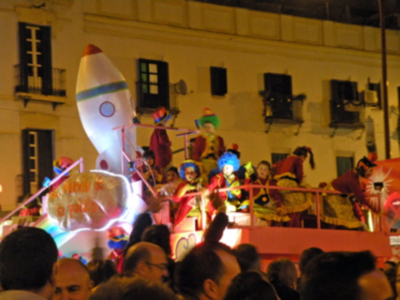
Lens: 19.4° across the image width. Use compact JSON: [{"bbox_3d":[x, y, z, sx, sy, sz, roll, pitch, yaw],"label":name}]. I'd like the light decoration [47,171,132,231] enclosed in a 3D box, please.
[{"bbox_3d":[-1.638,0.749,17.300,1.270,0.850,0.300,-5,-6,27],"label":"light decoration"}]

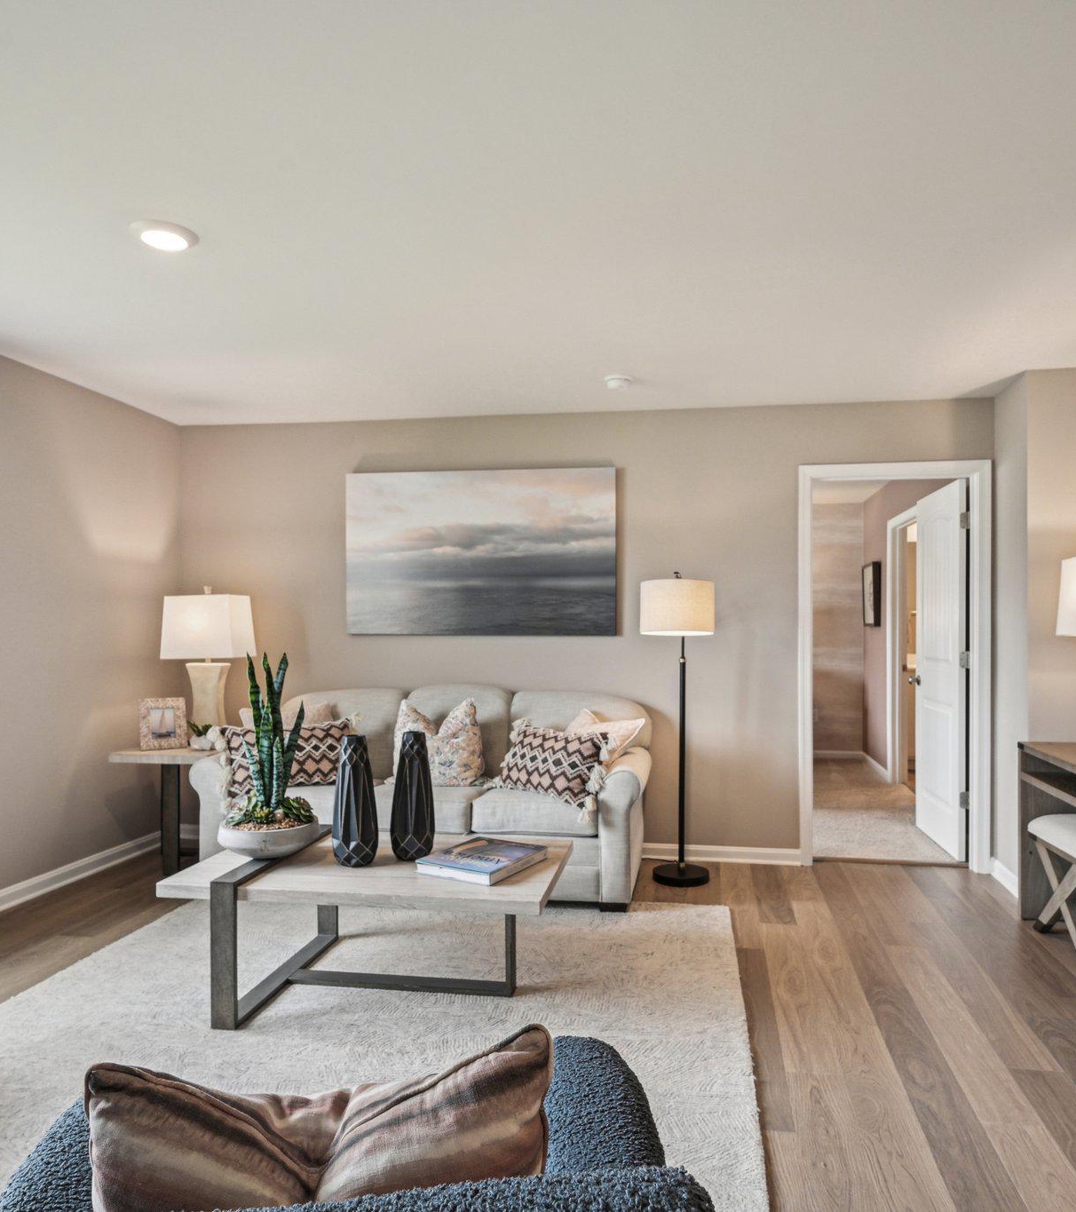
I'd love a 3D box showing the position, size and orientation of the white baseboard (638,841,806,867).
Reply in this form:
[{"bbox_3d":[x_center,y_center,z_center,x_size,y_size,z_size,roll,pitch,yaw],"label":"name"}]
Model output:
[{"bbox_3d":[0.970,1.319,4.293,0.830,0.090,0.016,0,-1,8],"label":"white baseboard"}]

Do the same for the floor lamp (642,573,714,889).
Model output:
[{"bbox_3d":[0.721,0.605,4.090,0.380,1.540,0.380,0,-1,11],"label":"floor lamp"}]

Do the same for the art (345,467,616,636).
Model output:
[{"bbox_3d":[-0.330,-0.293,4.505,1.523,0.917,0.040,0,-1,8],"label":"art"}]

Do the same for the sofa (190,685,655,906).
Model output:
[{"bbox_3d":[-0.533,0.900,4.165,2.200,0.950,0.880,0,-1,9],"label":"sofa"}]

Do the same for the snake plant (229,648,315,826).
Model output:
[{"bbox_3d":[-0.940,0.469,2.852,0.300,0.625,0.280,0,-1,11],"label":"snake plant"}]

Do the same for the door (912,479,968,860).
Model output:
[{"bbox_3d":[2.330,0.358,4.692,0.040,2.030,0.745,0,-1,8],"label":"door"}]

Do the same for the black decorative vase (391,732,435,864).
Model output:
[{"bbox_3d":[-0.422,0.654,2.797,0.152,0.437,0.152,0,-1,11],"label":"black decorative vase"}]

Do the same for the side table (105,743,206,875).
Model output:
[{"bbox_3d":[-1.804,1.053,4.295,0.580,0.607,0.630,0,-1,10],"label":"side table"}]

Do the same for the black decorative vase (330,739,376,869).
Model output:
[{"bbox_3d":[-0.634,0.671,2.801,0.157,0.440,0.157,0,-1,11],"label":"black decorative vase"}]

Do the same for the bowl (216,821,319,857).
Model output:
[{"bbox_3d":[-0.977,0.837,2.919,0.355,0.113,0.355,0,-1,0],"label":"bowl"}]

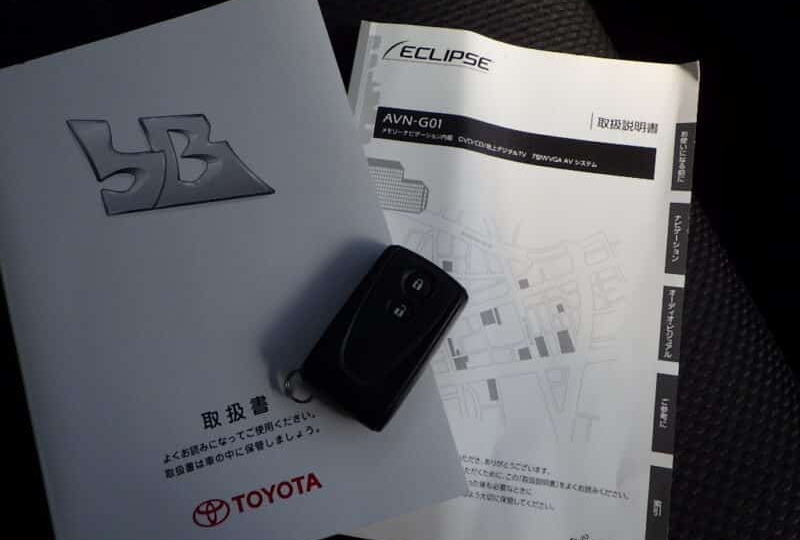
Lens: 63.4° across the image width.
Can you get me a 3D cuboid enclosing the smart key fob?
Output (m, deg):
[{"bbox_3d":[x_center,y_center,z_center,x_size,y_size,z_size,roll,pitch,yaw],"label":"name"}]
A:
[{"bbox_3d":[-0.005,0.024,0.233,0.037,0.013,0.063,34,85,7],"label":"smart key fob"}]

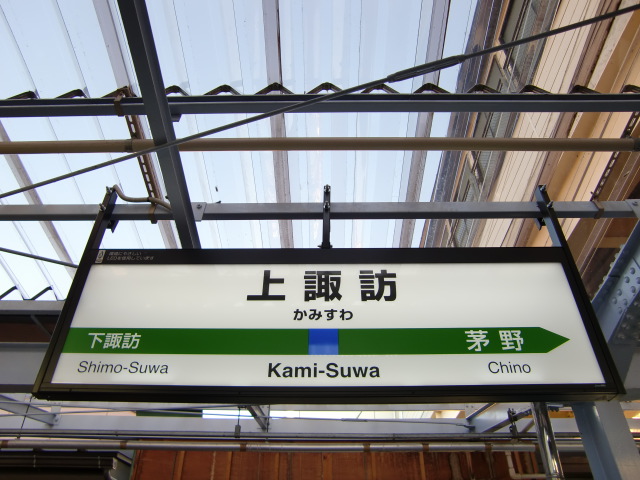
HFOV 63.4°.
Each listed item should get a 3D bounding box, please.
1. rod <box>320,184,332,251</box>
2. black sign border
[{"bbox_3d":[0.029,-0.081,2.078,0.031,0.358,0.040,0,-40,1],"label":"rod"},{"bbox_3d":[0.021,0.269,1.777,1.800,0.566,0.063,0,-40,1],"label":"black sign border"}]

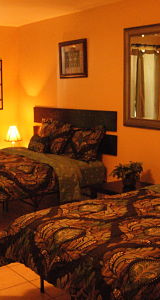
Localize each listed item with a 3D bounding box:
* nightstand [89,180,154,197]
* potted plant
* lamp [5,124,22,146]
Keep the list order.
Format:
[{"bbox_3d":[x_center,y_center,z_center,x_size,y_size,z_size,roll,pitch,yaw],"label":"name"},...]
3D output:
[{"bbox_3d":[0.476,0.625,4.528,0.472,0.435,0.525,-6,10,-36],"label":"nightstand"},{"bbox_3d":[0.485,0.277,4.429,0.270,0.282,0.285,-6,10,-36],"label":"potted plant"},{"bbox_3d":[-1.014,-0.102,6.355,0.285,0.502,0.285,-6,10,-36],"label":"lamp"}]

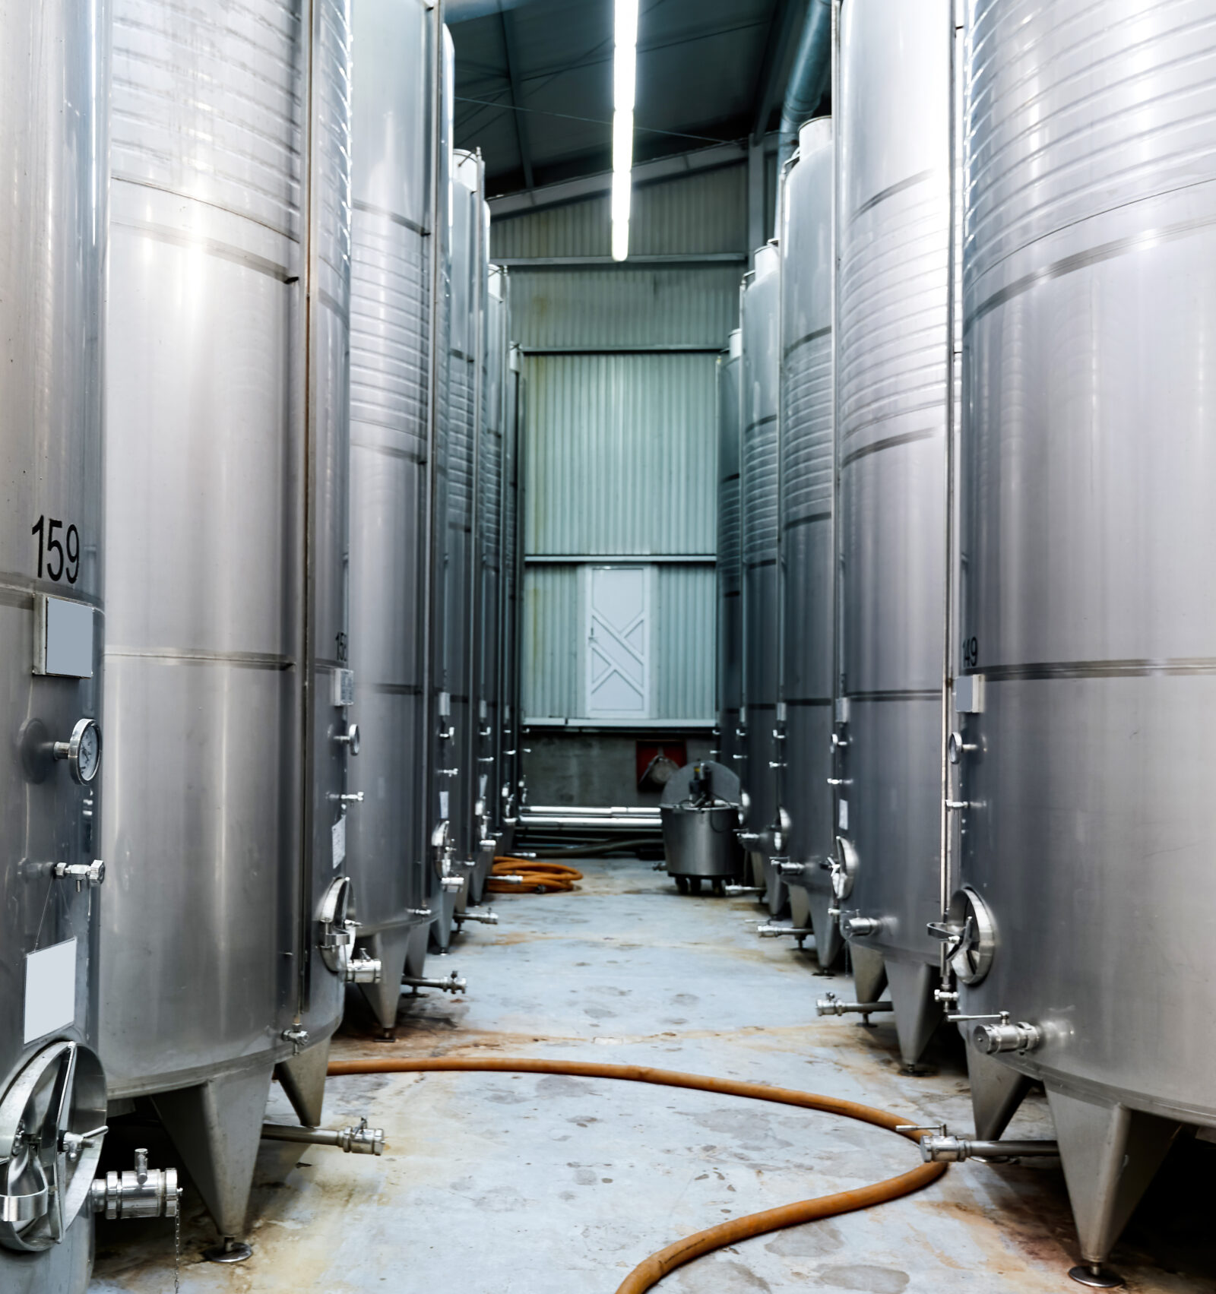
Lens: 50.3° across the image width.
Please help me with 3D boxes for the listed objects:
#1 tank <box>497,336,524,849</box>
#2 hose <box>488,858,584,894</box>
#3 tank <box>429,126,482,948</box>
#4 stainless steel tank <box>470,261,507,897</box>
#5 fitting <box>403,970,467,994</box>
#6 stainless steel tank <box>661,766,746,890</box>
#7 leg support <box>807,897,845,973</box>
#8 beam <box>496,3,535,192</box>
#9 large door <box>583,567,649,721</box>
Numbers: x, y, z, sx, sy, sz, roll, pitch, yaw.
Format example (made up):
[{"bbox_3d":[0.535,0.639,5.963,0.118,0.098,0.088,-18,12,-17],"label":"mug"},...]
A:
[{"bbox_3d":[-2.000,-0.420,13.750,2.300,5.500,2.250,0,-2,0],"label":"tank"},{"bbox_3d":[-0.720,2.180,12.400,0.950,0.200,1.100,0,-2,0],"label":"hose"},{"bbox_3d":[-2.000,-0.680,9.100,2.300,5.500,2.250,0,-2,0],"label":"tank"},{"bbox_3d":[-2.000,-0.550,11.450,2.300,5.500,2.250,0,-2,0],"label":"stainless steel tank"},{"bbox_3d":[-0.950,1.810,7.000,0.380,0.130,0.100,0,-2,9],"label":"fitting"},{"bbox_3d":[0.890,1.690,12.200,0.770,1.240,0.780,0,-2,0],"label":"stainless steel tank"},{"bbox_3d":[1.390,1.820,8.200,0.230,0.510,0.230,3,-3,-45],"label":"leg support"},{"bbox_3d":[-0.975,-5.860,13.800,0.110,0.170,4.800,0,-2,0],"label":"beam"},{"bbox_3d":[0.114,-0.076,16.200,0.860,1.930,0.080,0,-2,4],"label":"large door"}]

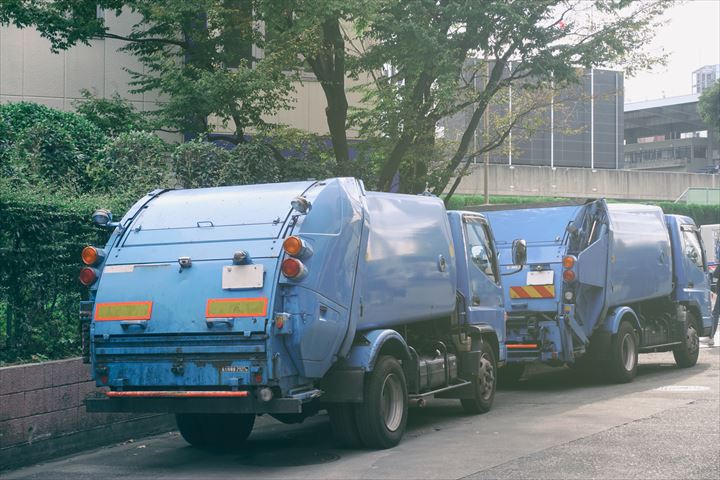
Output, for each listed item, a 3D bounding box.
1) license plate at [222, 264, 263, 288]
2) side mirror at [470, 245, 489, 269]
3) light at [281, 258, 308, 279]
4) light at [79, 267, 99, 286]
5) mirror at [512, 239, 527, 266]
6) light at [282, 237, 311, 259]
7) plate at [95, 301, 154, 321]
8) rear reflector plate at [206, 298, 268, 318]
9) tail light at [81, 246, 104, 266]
[{"bbox_3d":[-0.849,0.268,10.168,0.330,0.165,0.015,-3,-9,23],"label":"license plate"},{"bbox_3d":[1.229,0.170,14.400,0.170,0.245,0.080,-3,-1,35],"label":"side mirror"},{"bbox_3d":[-0.467,0.212,10.164,0.145,0.145,0.140,-3,-7,23],"label":"light"},{"bbox_3d":[-2.071,0.291,10.841,0.145,0.145,0.130,-3,-7,23],"label":"light"},{"bbox_3d":[1.647,0.129,14.400,0.155,0.265,0.075,-3,-1,35],"label":"mirror"},{"bbox_3d":[-0.456,0.053,10.207,0.145,0.145,0.150,-3,-7,23],"label":"light"},{"bbox_3d":[-1.775,0.537,10.513,0.490,0.138,0.015,-3,-18,23],"label":"plate"},{"bbox_3d":[-0.888,0.494,10.136,0.490,0.138,0.015,-3,-18,23],"label":"rear reflector plate"},{"bbox_3d":[-2.061,0.132,10.885,0.145,0.145,0.140,-3,-7,23],"label":"tail light"}]

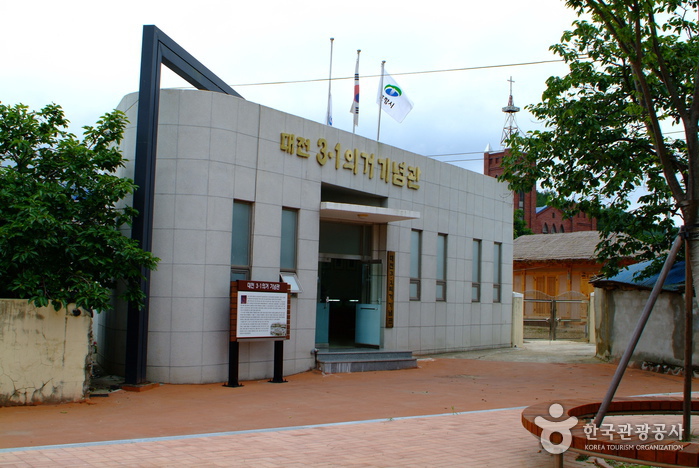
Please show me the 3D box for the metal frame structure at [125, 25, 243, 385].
[{"bbox_3d":[-2.877,-0.243,16.619,0.230,5.970,6.600,1,-5,10],"label":"metal frame structure"}]

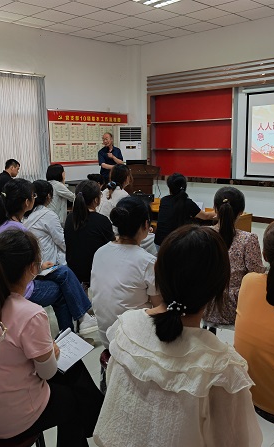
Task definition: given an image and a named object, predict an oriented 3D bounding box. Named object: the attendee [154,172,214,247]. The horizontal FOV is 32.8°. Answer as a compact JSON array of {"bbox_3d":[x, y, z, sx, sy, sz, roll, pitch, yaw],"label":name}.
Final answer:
[{"bbox_3d":[0.508,0.127,4.238,0.460,1.190,0.680,6,12,34],"label":"attendee"}]

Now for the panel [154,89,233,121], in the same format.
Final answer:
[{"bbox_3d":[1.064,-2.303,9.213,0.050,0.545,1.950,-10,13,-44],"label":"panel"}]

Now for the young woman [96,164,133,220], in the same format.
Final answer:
[{"bbox_3d":[-0.118,-0.004,5.004,0.680,1.260,0.460,-10,13,-44],"label":"young woman"}]

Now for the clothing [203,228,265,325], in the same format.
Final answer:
[{"bbox_3d":[0.553,0.277,2.672,0.430,0.530,0.300,6,12,36],"label":"clothing"}]

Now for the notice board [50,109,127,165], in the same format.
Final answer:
[{"bbox_3d":[-0.924,-1.748,9.620,0.040,1.070,2.110,9,13,44],"label":"notice board"}]

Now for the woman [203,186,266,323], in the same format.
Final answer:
[{"bbox_3d":[0.646,0.362,2.822,0.460,1.190,0.680,6,12,36],"label":"woman"}]

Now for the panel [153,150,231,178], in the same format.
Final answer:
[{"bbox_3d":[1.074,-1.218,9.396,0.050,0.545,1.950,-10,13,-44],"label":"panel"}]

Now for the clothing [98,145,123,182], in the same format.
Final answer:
[{"bbox_3d":[-0.472,-1.046,8.313,0.500,0.680,0.320,2,10,18],"label":"clothing"}]

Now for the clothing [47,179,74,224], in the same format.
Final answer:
[{"bbox_3d":[-0.890,-0.155,5.159,0.420,0.600,0.440,-8,12,-39],"label":"clothing"}]

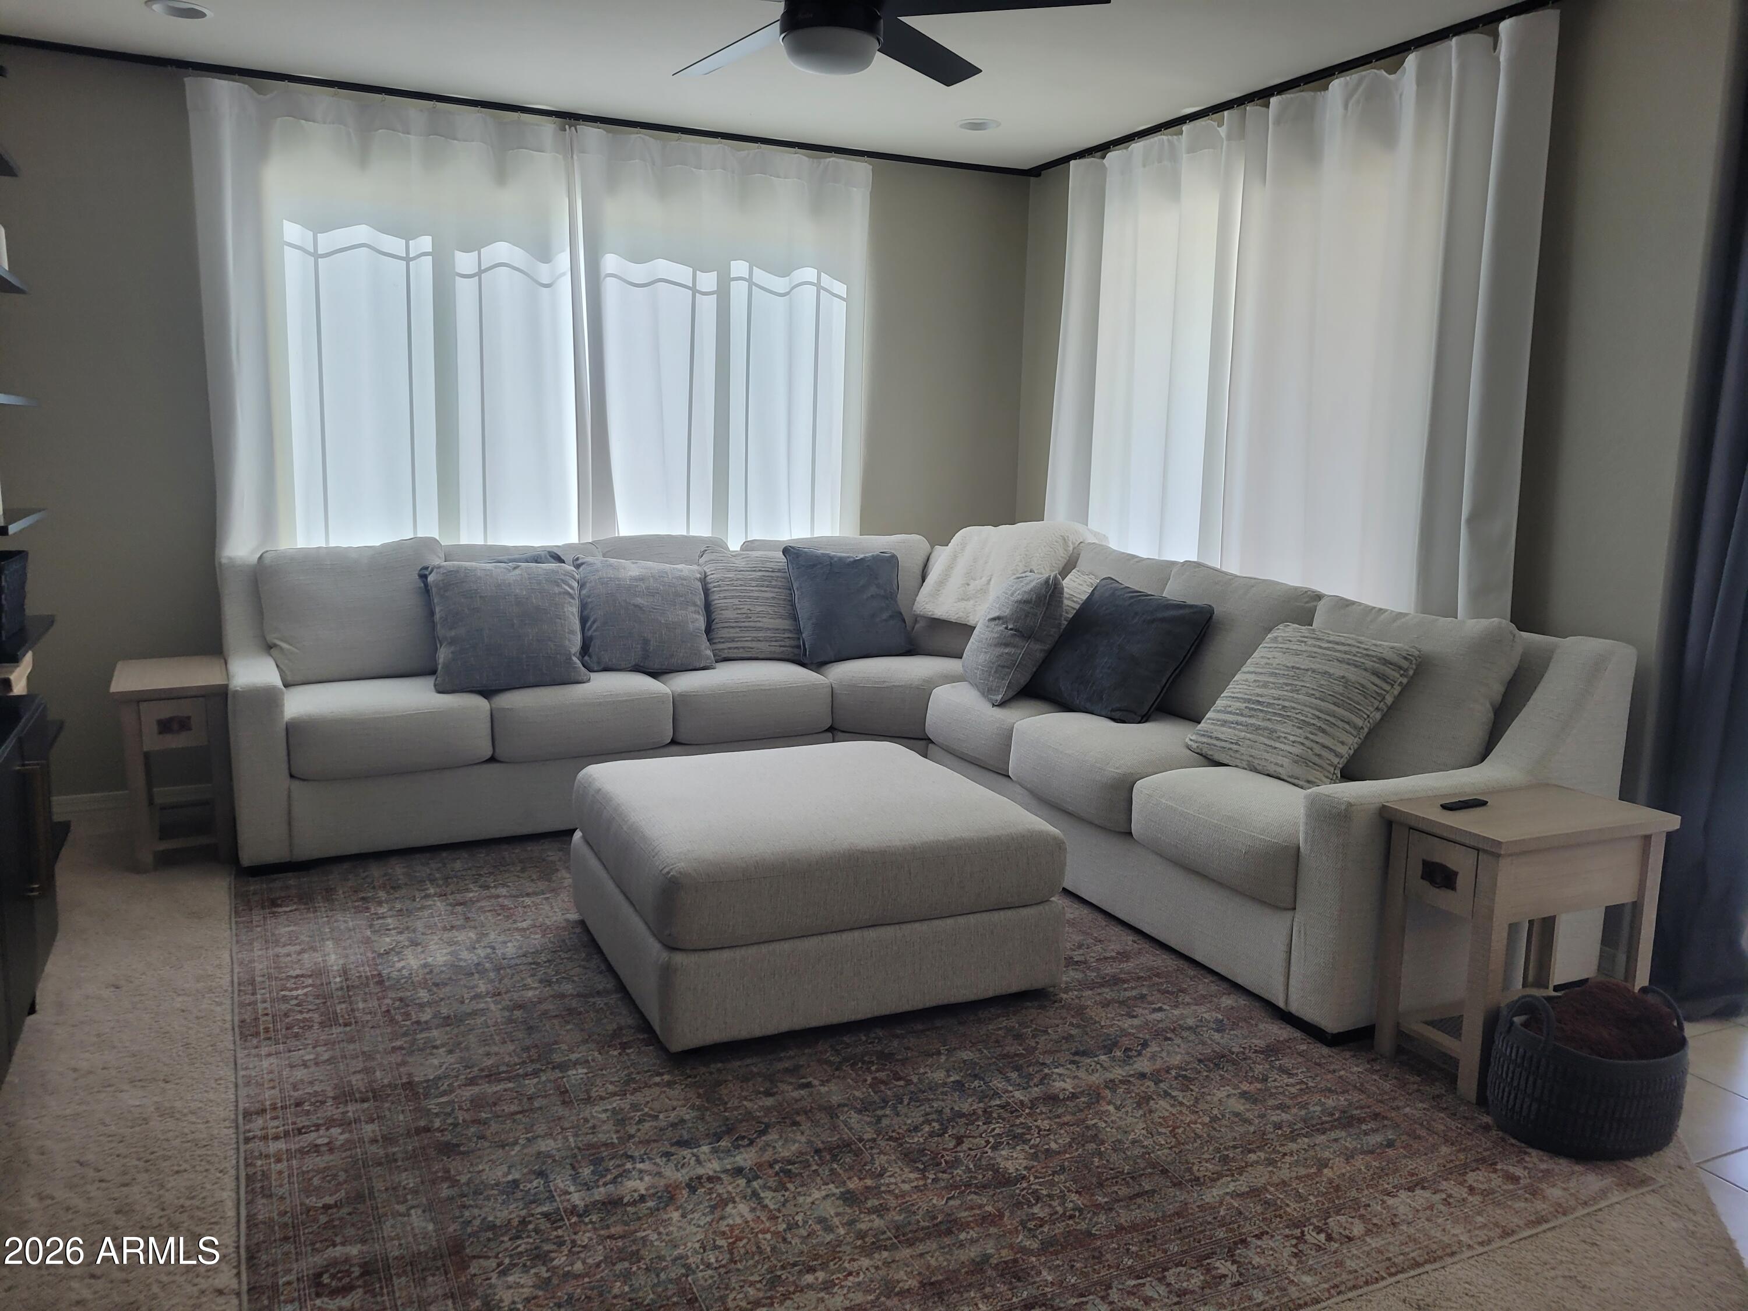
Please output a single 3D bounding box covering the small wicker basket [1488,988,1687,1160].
[{"bbox_3d":[1.545,0.877,2.845,0.395,0.266,0.350,-3,10,-26],"label":"small wicker basket"}]

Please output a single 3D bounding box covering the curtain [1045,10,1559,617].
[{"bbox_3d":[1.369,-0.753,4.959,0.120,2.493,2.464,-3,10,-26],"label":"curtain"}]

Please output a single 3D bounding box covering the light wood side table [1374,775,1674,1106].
[{"bbox_3d":[1.524,0.662,3.116,0.574,0.608,0.337,-3,10,-26],"label":"light wood side table"}]

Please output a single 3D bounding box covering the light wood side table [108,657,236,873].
[{"bbox_3d":[-2.404,0.366,4.543,0.337,0.608,0.574,-3,10,-26],"label":"light wood side table"}]

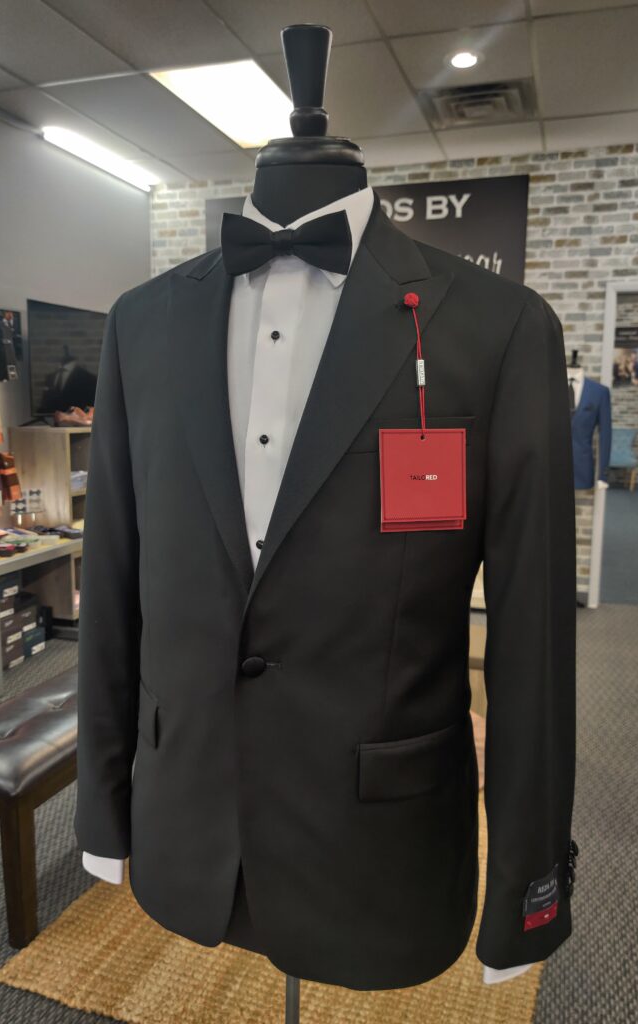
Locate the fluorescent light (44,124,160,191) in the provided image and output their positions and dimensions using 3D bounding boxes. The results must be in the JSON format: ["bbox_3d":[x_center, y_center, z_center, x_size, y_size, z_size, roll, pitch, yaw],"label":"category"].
[{"bbox_3d":[-1.388,-2.305,5.292,0.120,0.075,1.220,3,8,17],"label":"fluorescent light"}]

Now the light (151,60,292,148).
[{"bbox_3d":[-0.370,-2.222,4.382,0.600,0.060,1.200,3,8,17],"label":"light"}]

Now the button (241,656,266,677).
[{"bbox_3d":[-0.061,0.145,0.743,0.021,0.019,0.008,3,8,17],"label":"button"}]

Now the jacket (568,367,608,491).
[{"bbox_3d":[1.578,-0.513,5.005,0.480,0.710,0.280,3,8,17],"label":"jacket"}]

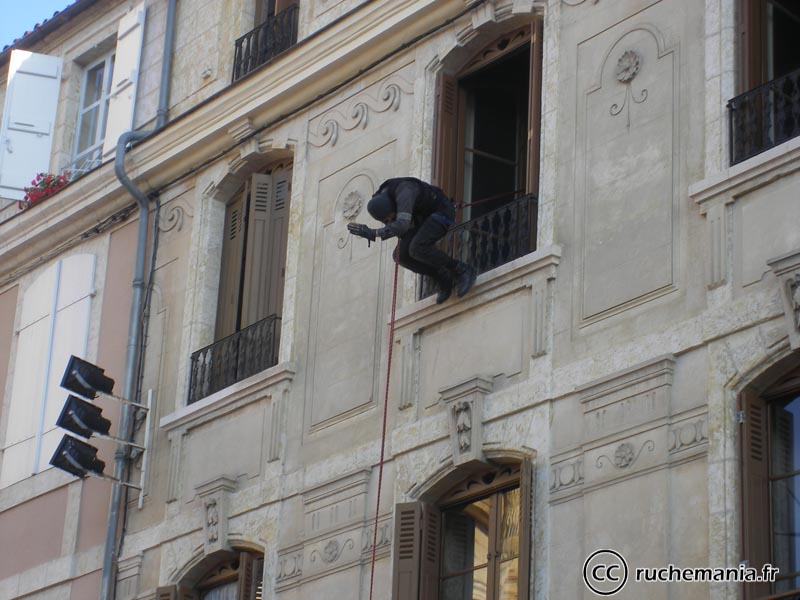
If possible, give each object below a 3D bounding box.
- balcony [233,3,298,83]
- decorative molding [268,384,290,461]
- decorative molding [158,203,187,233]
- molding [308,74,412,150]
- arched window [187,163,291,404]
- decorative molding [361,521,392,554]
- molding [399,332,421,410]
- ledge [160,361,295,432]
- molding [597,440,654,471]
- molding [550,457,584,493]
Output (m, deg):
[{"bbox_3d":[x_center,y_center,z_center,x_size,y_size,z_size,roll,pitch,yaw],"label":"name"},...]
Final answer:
[{"bbox_3d":[-1.209,-2.308,21.903,0.094,0.451,0.997,19,-28,-33],"label":"balcony"},{"bbox_3d":[-0.953,0.969,18.973,0.060,0.570,0.150,17,-25,-33],"label":"decorative molding"},{"bbox_3d":[-2.013,-0.731,21.365,0.040,0.220,0.440,17,-25,-33],"label":"decorative molding"},{"bbox_3d":[-0.327,-1.469,19.176,0.040,0.260,1.420,17,-25,-33],"label":"molding"},{"bbox_3d":[-1.294,-0.229,21.228,0.284,2.184,1.396,19,-28,-33],"label":"arched window"},{"bbox_3d":[-0.183,1.798,18.381,0.037,0.168,0.347,19,-28,-33],"label":"decorative molding"},{"bbox_3d":[0.068,0.511,17.653,0.060,0.560,0.155,17,-25,-33],"label":"molding"},{"bbox_3d":[-1.396,0.826,19.702,0.180,0.130,1.880,17,-25,-33],"label":"ledge"},{"bbox_3d":[1.509,1.053,16.330,0.047,0.168,0.578,19,-28,-33],"label":"molding"},{"bbox_3d":[1.083,1.126,15.866,0.040,0.200,0.340,17,-25,-33],"label":"molding"}]

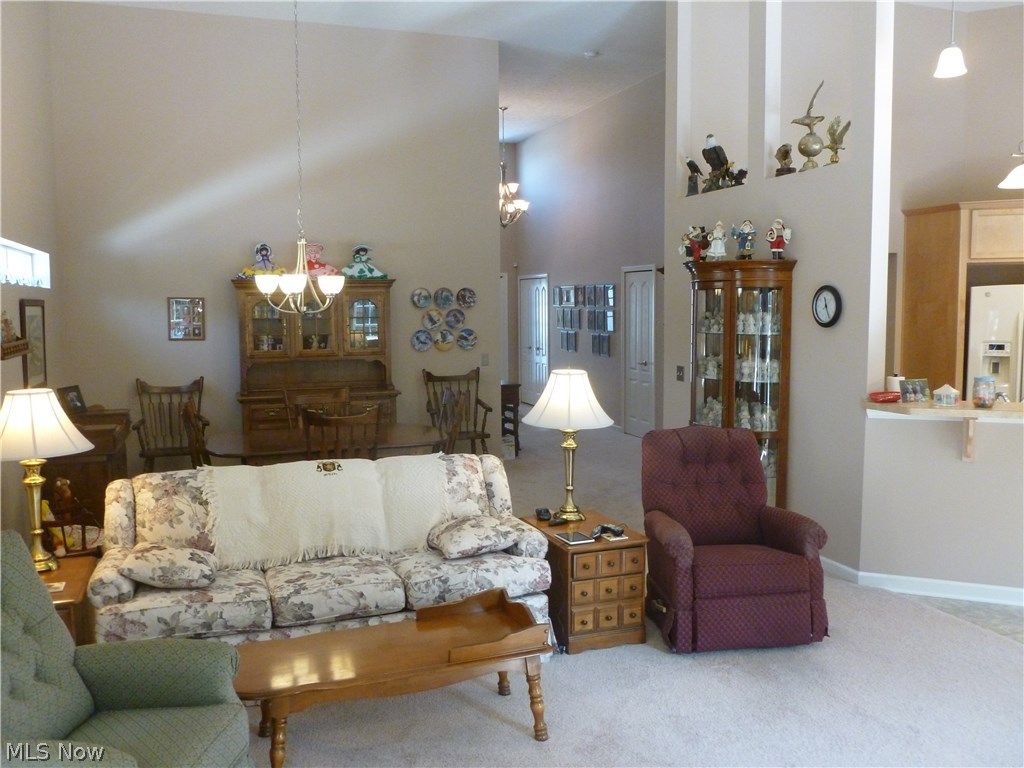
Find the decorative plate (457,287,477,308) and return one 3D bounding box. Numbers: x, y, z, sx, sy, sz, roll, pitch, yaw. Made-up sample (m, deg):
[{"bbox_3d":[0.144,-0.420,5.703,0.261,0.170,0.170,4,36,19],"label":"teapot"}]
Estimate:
[{"bbox_3d":[-0.454,-0.859,8.271,0.205,0.205,0.025,-2,6,-19],"label":"decorative plate"}]

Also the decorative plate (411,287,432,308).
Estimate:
[{"bbox_3d":[-0.881,-0.836,8.079,0.200,0.200,0.025,-3,6,-20],"label":"decorative plate"}]

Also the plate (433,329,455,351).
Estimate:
[{"bbox_3d":[-0.675,-0.435,8.181,0.210,0.210,0.025,-3,6,-20],"label":"plate"}]

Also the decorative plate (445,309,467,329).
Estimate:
[{"bbox_3d":[-0.563,-0.647,8.251,0.200,0.200,0.025,-2,6,-19],"label":"decorative plate"}]

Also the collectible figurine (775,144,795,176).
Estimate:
[{"bbox_3d":[1.829,-1.497,5.559,0.145,0.220,0.130,0,6,9],"label":"collectible figurine"}]

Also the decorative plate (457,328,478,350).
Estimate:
[{"bbox_3d":[-0.443,-0.445,8.280,0.208,0.208,0.025,-3,6,-20],"label":"decorative plate"}]

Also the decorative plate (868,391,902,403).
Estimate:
[{"bbox_3d":[2.173,0.081,4.804,0.215,0.045,0.200,2,6,23],"label":"decorative plate"}]

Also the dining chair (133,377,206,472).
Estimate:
[{"bbox_3d":[-2.886,0.489,7.056,0.610,1.060,0.580,-3,6,-20],"label":"dining chair"}]

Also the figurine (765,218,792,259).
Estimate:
[{"bbox_3d":[1.702,-0.925,5.289,0.165,0.260,0.130,0,5,9],"label":"figurine"}]

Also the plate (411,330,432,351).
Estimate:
[{"bbox_3d":[-0.891,-0.418,8.154,0.210,0.210,0.025,-2,6,-19],"label":"plate"}]

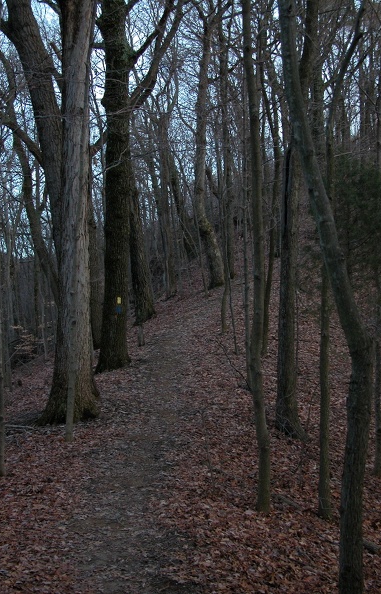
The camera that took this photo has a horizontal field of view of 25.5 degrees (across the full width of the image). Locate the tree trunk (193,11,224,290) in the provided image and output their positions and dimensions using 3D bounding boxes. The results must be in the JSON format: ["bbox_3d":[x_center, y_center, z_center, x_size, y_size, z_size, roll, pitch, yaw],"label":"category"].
[{"bbox_3d":[0.685,-5.578,32.000,1.050,10.600,0.850,0,-2,0],"label":"tree trunk"}]

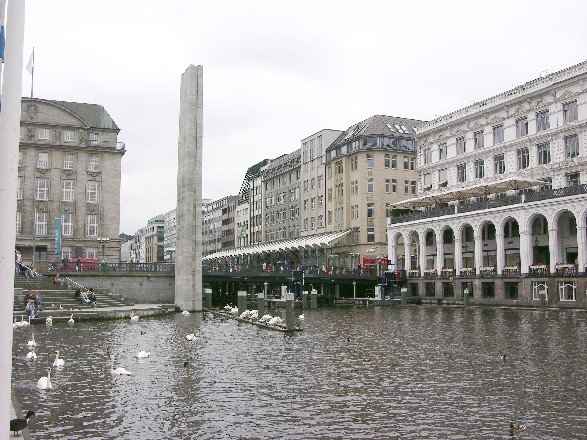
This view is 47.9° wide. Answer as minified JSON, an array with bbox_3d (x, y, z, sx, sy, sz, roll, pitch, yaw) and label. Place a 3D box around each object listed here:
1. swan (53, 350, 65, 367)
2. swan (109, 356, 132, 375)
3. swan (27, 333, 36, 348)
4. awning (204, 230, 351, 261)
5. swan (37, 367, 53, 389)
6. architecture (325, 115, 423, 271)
[{"bbox_3d":[-8.567,5.027,24.214,0.390,0.580,0.800,0,-5,5],"label":"swan"},{"bbox_3d":[-5.692,4.796,21.910,0.800,0.640,0.390,0,-5,5],"label":"swan"},{"bbox_3d":[-12.203,5.572,30.886,0.390,0.650,0.820,4,-6,-39],"label":"swan"},{"bbox_3d":[-7.414,6.096,141.428,4.500,2.730,84.000,2,-5,-21],"label":"awning"},{"bbox_3d":[-7.250,4.571,19.323,0.400,0.640,0.820,4,-6,-40],"label":"swan"},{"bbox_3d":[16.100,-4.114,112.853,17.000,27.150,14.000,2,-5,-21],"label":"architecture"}]

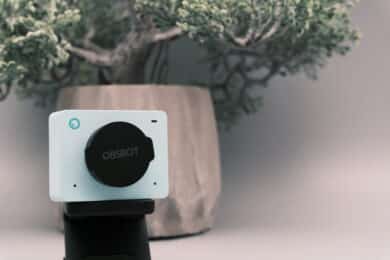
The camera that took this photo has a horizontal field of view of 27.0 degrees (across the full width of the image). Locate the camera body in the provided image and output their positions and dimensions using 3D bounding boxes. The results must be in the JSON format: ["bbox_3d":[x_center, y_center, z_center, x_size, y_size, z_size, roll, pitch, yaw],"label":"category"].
[{"bbox_3d":[-0.033,0.010,0.317,0.043,0.034,0.024,-1,0,-21],"label":"camera body"}]

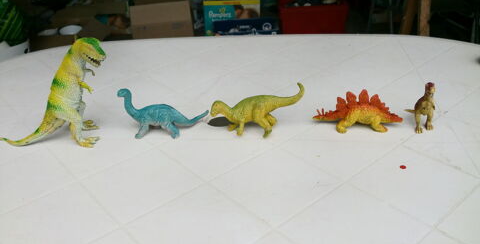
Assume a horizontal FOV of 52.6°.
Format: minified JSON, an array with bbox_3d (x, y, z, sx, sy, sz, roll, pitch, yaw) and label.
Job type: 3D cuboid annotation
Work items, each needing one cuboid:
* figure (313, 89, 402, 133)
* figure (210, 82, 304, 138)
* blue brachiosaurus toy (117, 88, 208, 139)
[{"bbox_3d":[0.215,-0.025,0.881,0.163,0.074,0.050,-1,28,5],"label":"figure"},{"bbox_3d":[0.032,-0.027,0.885,0.172,0.094,0.055,-1,28,5],"label":"figure"},{"bbox_3d":[-0.139,-0.022,0.898,0.167,0.090,0.052,-1,28,5],"label":"blue brachiosaurus toy"}]

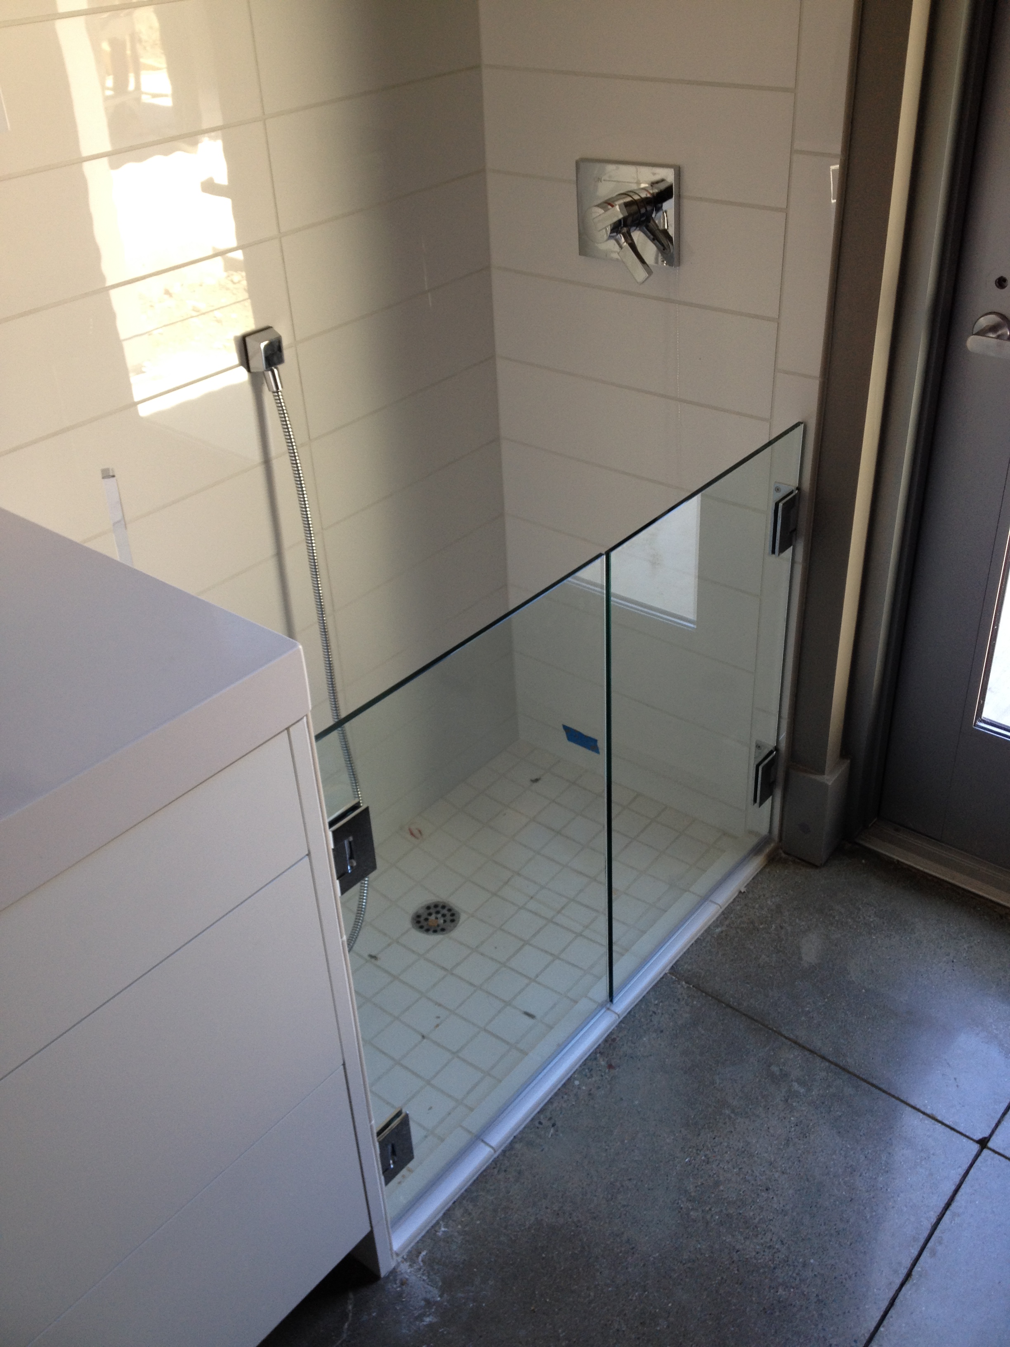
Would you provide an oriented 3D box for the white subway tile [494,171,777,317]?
[{"bbox_3d":[0.189,-0.668,2.108,0.542,0.148,0.010,22,40,34],"label":"white subway tile"}]

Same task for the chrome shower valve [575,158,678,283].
[{"bbox_3d":[0.163,-0.678,2.059,0.190,0.159,0.075,22,40,34],"label":"chrome shower valve"}]

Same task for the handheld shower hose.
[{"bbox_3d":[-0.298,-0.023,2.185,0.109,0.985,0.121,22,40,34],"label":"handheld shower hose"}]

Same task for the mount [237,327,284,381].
[{"bbox_3d":[-0.342,-0.461,1.961,0.033,0.059,0.051,22,40,34],"label":"mount"}]

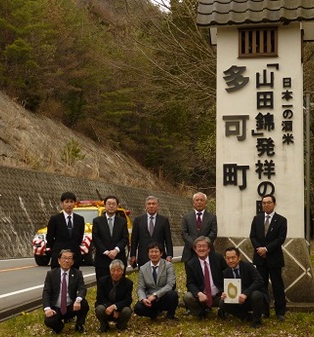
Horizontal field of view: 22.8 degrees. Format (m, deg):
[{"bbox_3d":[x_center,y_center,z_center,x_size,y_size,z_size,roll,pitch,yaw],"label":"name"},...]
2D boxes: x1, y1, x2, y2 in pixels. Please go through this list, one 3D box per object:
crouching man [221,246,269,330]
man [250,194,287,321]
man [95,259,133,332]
[{"bbox_3d":[1.100,1.460,9.800,0.610,0.980,0.760,-1,-3,15],"label":"crouching man"},{"bbox_3d":[1.495,1.193,10.450,0.490,1.690,0.340,0,-3,10],"label":"man"},{"bbox_3d":[-0.530,1.526,9.500,0.460,0.890,0.700,0,-3,-2],"label":"man"}]

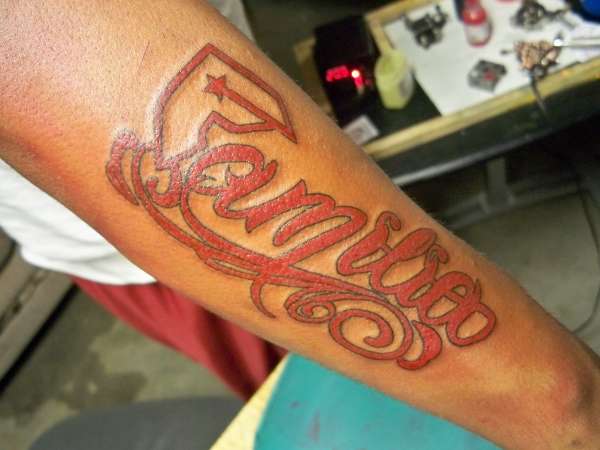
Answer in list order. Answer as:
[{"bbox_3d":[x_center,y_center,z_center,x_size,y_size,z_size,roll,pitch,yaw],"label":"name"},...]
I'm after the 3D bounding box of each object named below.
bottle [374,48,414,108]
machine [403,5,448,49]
[{"bbox_3d":[0.139,-0.211,0.940,0.054,0.072,0.054,-20,42,1],"label":"bottle"},{"bbox_3d":[0.209,-0.327,1.059,0.070,0.036,0.055,-20,42,1],"label":"machine"}]

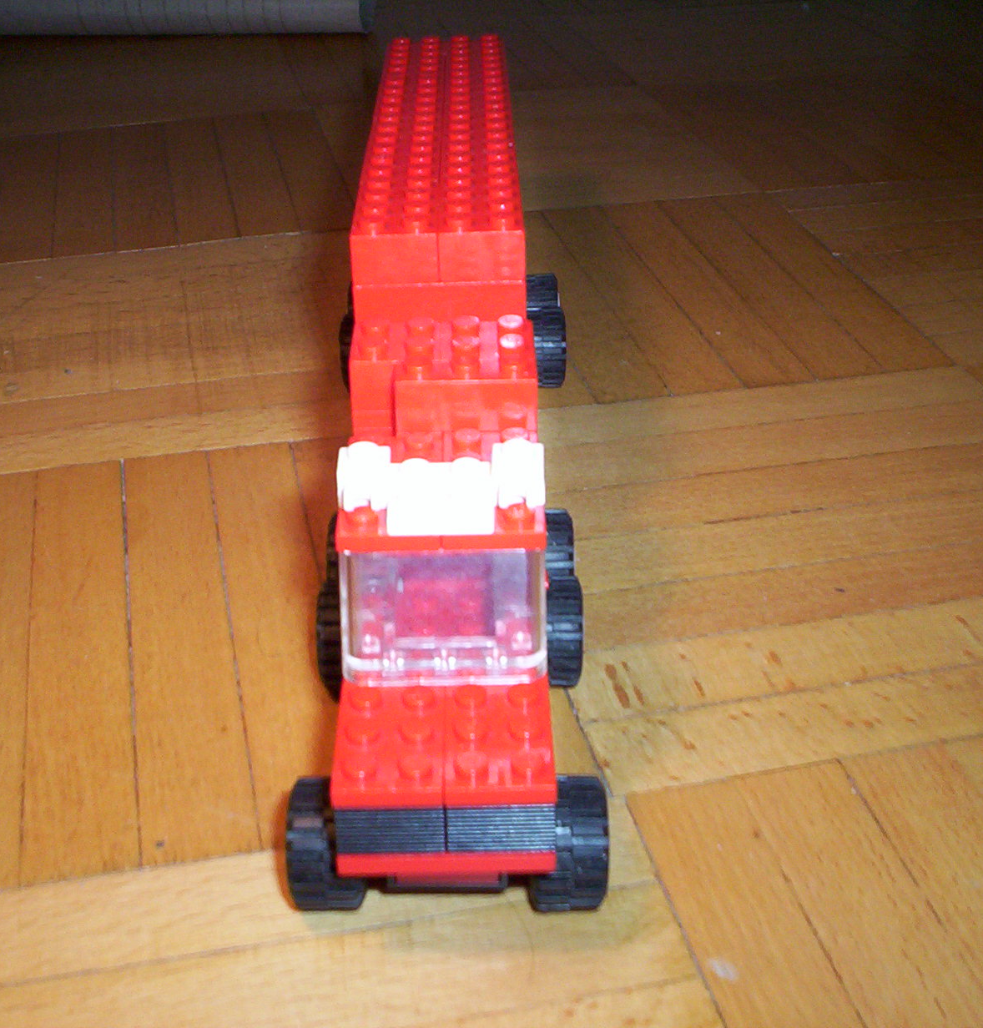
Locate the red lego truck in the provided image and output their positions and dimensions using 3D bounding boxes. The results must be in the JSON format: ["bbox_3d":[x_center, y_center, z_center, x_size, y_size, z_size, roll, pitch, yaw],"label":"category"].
[{"bbox_3d":[-0.009,-0.033,0.320,0.055,0.080,0.259,-2,30,0],"label":"red lego truck"}]

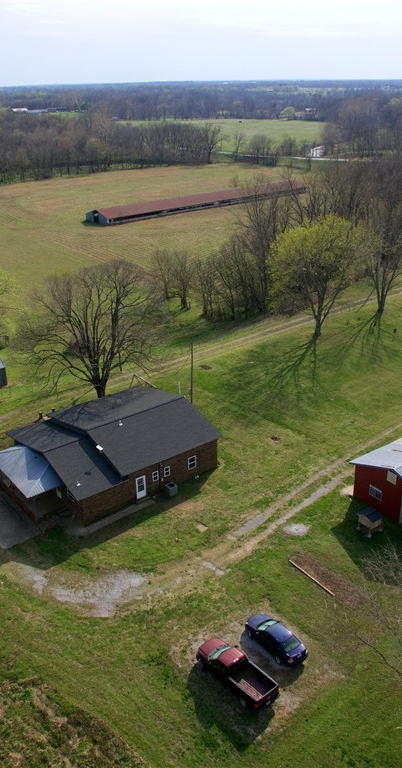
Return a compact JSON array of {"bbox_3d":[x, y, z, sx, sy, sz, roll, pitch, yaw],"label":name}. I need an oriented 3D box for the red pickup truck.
[{"bbox_3d":[2.093,17.430,36.210,1.970,1.840,5.550,-23,35,-37],"label":"red pickup truck"}]

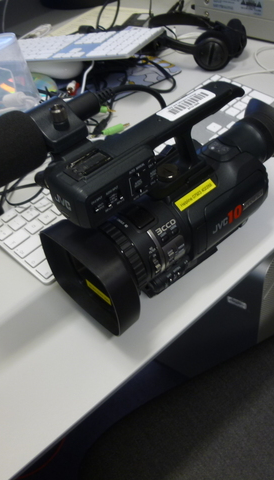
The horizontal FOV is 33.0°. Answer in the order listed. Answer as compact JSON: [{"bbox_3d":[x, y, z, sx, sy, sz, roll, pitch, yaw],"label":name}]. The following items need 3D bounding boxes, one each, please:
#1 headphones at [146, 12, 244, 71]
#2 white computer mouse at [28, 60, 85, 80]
[{"bbox_3d":[0.103,-0.356,0.786,0.125,0.080,0.225,-30,49,-20],"label":"headphones"},{"bbox_3d":[-0.142,-0.307,0.805,0.112,0.034,0.061,25,54,29],"label":"white computer mouse"}]

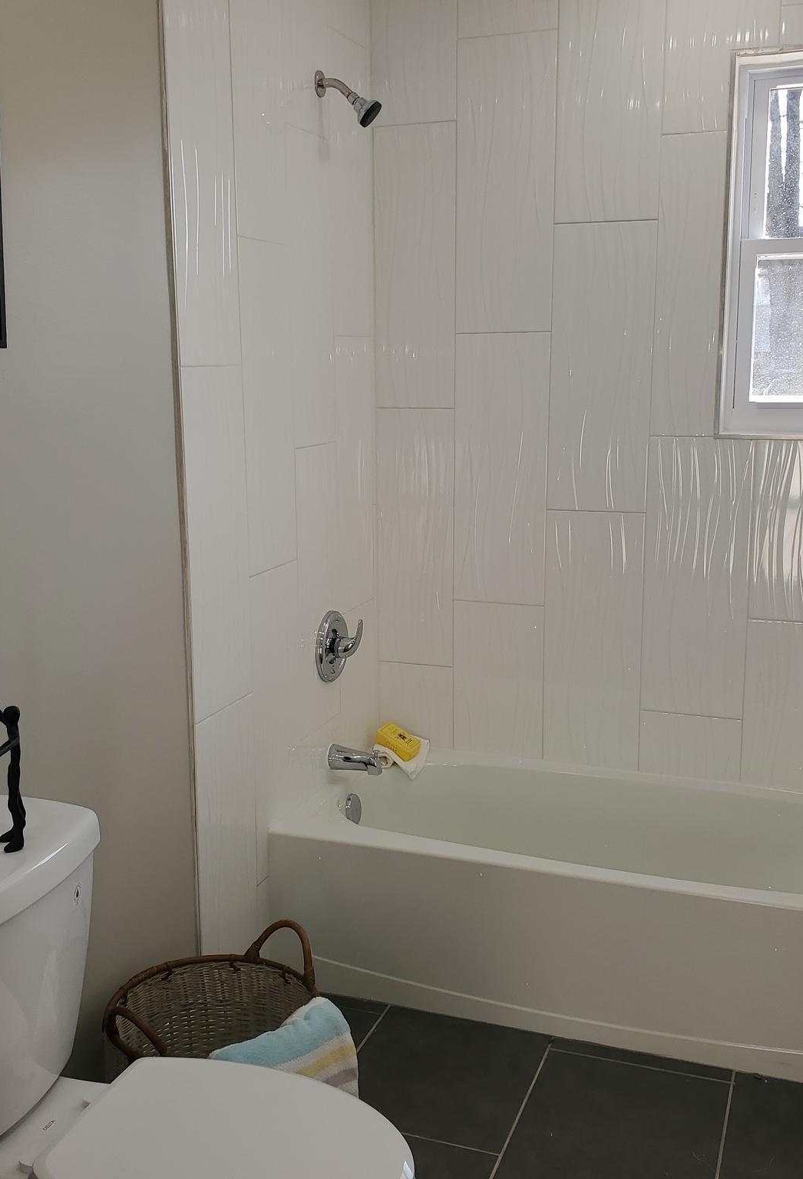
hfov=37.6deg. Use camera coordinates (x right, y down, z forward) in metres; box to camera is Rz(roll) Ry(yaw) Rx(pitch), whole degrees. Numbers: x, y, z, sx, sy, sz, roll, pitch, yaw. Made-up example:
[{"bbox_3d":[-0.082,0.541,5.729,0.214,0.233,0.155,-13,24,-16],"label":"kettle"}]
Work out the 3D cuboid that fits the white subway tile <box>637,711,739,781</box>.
[{"bbox_3d":[0.748,0.404,3.062,0.258,0.162,0.012,4,12,20],"label":"white subway tile"}]

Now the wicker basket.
[{"bbox_3d":[-0.337,0.854,2.113,0.364,0.419,0.374,0,11,0],"label":"wicker basket"}]

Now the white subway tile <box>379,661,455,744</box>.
[{"bbox_3d":[0.042,0.319,3.307,0.225,0.228,0.012,4,12,20],"label":"white subway tile"}]

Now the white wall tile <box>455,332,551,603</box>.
[{"bbox_3d":[0.263,-0.311,3.090,0.253,0.705,0.010,4,12,20],"label":"white wall tile"}]

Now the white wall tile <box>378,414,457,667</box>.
[{"bbox_3d":[0.040,-0.138,3.207,0.217,0.705,0.010,4,12,20],"label":"white wall tile"}]

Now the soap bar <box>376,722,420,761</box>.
[{"bbox_3d":[-0.006,0.418,3.229,0.100,0.039,0.058,29,32,26],"label":"soap bar"}]

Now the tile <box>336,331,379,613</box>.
[{"bbox_3d":[-0.120,-0.302,3.094,0.012,0.704,0.266,4,12,20],"label":"tile"}]

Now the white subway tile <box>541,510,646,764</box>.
[{"bbox_3d":[0.503,0.132,3.076,0.250,0.676,0.010,4,12,20],"label":"white subway tile"}]

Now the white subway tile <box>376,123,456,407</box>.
[{"bbox_3d":[0.036,-0.827,3.049,0.223,0.703,0.010,4,12,20],"label":"white subway tile"}]

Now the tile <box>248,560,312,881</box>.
[{"bbox_3d":[-0.290,0.302,2.728,0.012,0.713,0.250,4,12,20],"label":"tile"}]

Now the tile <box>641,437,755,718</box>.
[{"bbox_3d":[0.744,-0.027,2.969,0.253,0.705,0.010,4,12,20],"label":"tile"}]

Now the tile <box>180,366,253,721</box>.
[{"bbox_3d":[-0.374,-0.095,2.390,0.010,0.703,0.250,4,12,20],"label":"tile"}]

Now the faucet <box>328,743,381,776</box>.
[{"bbox_3d":[-0.114,0.437,3.002,0.135,0.070,0.060,4,12,20],"label":"faucet"}]

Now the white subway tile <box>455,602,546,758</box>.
[{"bbox_3d":[0.267,0.243,3.187,0.250,0.417,0.010,4,12,20],"label":"white subway tile"}]

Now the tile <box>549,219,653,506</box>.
[{"bbox_3d":[0.498,-0.545,2.936,0.250,0.703,0.010,4,12,20],"label":"tile"}]

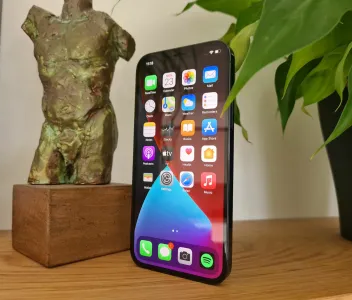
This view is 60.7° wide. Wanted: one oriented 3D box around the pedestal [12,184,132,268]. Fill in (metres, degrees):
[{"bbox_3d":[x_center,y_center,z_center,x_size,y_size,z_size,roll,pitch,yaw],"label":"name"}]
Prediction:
[{"bbox_3d":[-0.088,0.057,0.261,0.075,0.053,0.081,3,-4,-44],"label":"pedestal"}]

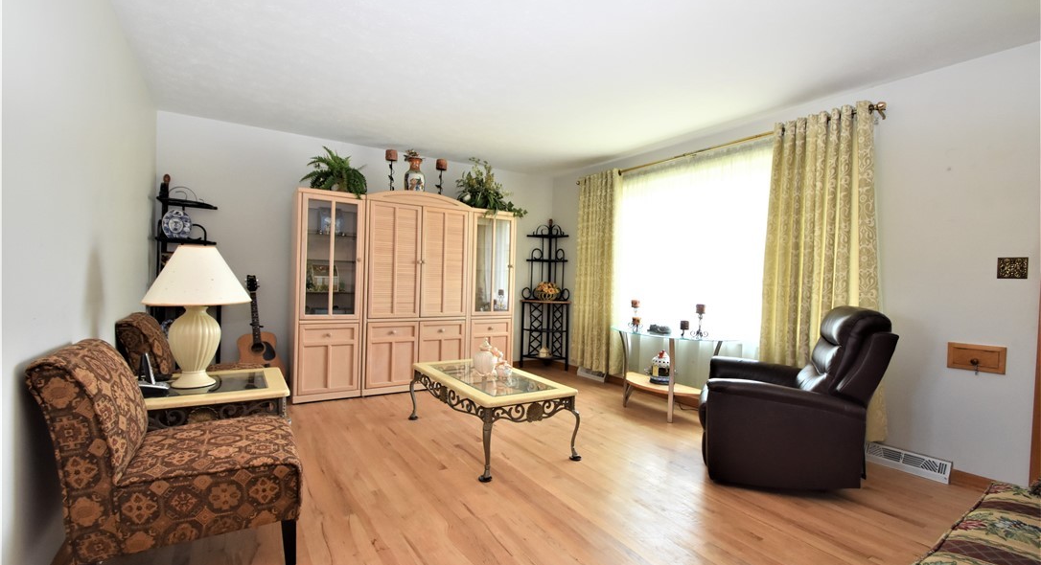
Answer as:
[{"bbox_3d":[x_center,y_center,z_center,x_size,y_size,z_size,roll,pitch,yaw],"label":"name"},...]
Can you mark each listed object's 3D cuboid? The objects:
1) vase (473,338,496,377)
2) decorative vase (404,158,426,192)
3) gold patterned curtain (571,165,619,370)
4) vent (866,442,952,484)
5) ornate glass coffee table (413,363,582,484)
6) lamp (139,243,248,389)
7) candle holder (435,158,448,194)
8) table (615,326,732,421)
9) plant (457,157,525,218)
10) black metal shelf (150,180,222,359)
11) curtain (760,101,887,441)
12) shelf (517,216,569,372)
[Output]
[{"bbox_3d":[-0.253,0.528,3.105,0.180,0.260,0.170,2,1,0],"label":"vase"},{"bbox_3d":[-1.077,-1.042,4.427,0.210,0.455,0.210,1,1,-34],"label":"decorative vase"},{"bbox_3d":[0.813,-0.093,4.801,0.120,2.173,0.630,1,1,-35],"label":"gold patterned curtain"},{"bbox_3d":[2.367,1.097,2.669,0.065,0.123,0.405,1,1,-35],"label":"vent"},{"bbox_3d":[-0.252,0.874,3.081,0.675,0.450,1.240,1,1,-34],"label":"ornate glass coffee table"},{"bbox_3d":[-1.612,0.158,2.162,0.431,0.683,0.431,1,1,-35],"label":"lamp"},{"bbox_3d":[-0.842,-1.060,4.585,0.120,0.480,0.120,1,1,-34],"label":"candle holder"},{"bbox_3d":[1.172,0.767,3.692,0.426,0.683,1.109,1,1,-35],"label":"table"},{"bbox_3d":[-0.349,-1.041,4.900,0.850,0.580,0.470,1,1,-34],"label":"plant"},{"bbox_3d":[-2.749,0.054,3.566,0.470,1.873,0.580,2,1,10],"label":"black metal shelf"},{"bbox_3d":[2.088,-0.098,3.033,0.130,2.205,0.820,1,1,-34],"label":"curtain"},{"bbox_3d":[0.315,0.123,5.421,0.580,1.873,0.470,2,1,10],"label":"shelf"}]

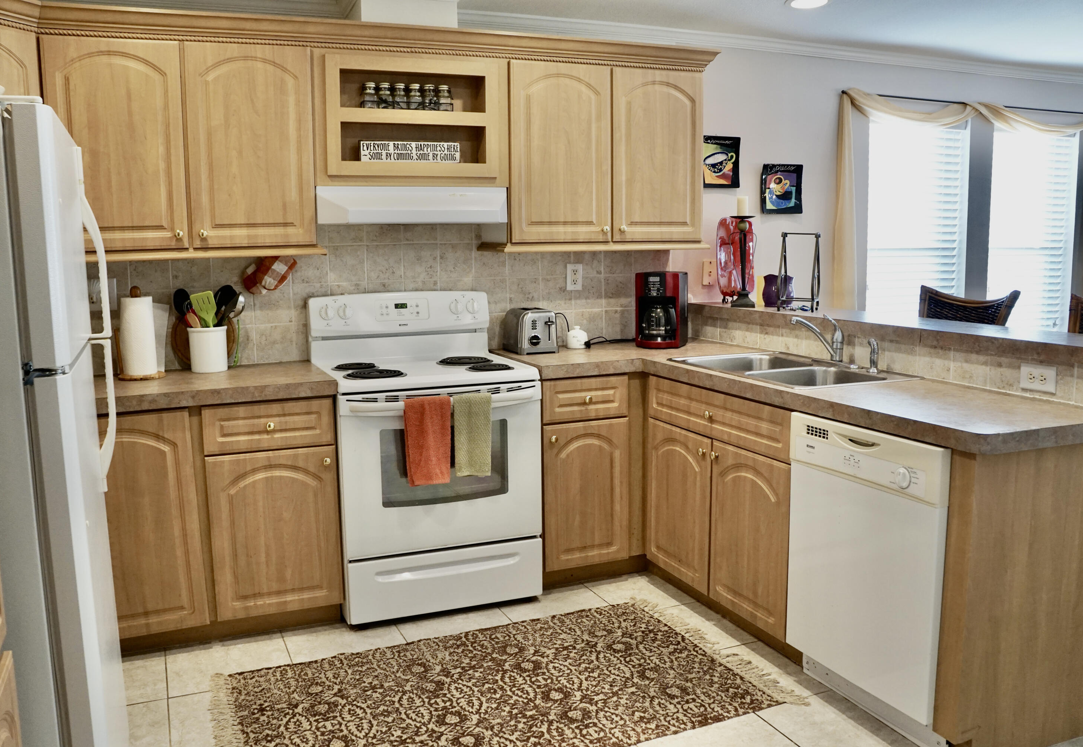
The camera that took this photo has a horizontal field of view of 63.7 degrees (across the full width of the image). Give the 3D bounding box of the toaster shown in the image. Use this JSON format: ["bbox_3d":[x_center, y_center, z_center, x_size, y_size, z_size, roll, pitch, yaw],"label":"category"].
[{"bbox_3d":[-0.045,-0.193,3.821,0.173,0.186,0.261,-3,8,-14],"label":"toaster"}]

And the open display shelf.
[{"bbox_3d":[-0.532,-0.982,3.452,0.680,0.445,0.340,-4,8,-23],"label":"open display shelf"}]

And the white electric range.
[{"bbox_3d":[-0.465,0.283,3.460,0.760,1.190,0.680,-4,8,-23],"label":"white electric range"}]

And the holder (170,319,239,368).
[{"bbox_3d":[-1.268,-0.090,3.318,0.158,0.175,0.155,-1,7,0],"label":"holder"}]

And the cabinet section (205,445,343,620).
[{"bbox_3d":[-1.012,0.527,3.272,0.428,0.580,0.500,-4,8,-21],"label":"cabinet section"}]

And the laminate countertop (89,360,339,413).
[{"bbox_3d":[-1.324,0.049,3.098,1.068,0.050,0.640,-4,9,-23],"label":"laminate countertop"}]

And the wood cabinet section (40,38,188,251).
[{"bbox_3d":[-1.495,-0.796,3.123,0.418,0.714,0.310,-4,8,-21],"label":"wood cabinet section"}]

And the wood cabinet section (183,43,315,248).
[{"bbox_3d":[-1.093,-0.824,3.276,0.426,0.714,0.310,-4,8,-21],"label":"wood cabinet section"}]

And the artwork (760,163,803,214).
[{"bbox_3d":[1.213,-0.929,4.394,0.246,0.251,0.030,-4,9,-23],"label":"artwork"}]

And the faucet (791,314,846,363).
[{"bbox_3d":[1.016,-0.132,3.226,0.226,0.185,0.052,-4,9,-23],"label":"faucet"}]

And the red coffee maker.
[{"bbox_3d":[0.555,-0.299,3.976,0.201,0.336,0.236,2,9,18],"label":"red coffee maker"}]

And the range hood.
[{"bbox_3d":[-0.518,-0.654,3.435,0.757,0.145,0.475,-4,8,-23],"label":"range hood"}]

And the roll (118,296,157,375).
[{"bbox_3d":[-1.453,-0.136,3.140,0.120,0.280,0.120,-4,8,-23],"label":"roll"}]

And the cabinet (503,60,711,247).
[{"bbox_3d":[0.221,-0.924,3.798,0.934,0.758,0.337,-4,9,-23],"label":"cabinet"}]

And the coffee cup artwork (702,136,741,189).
[{"bbox_3d":[0.863,-1.021,4.219,0.240,0.245,0.035,-4,8,-23],"label":"coffee cup artwork"}]

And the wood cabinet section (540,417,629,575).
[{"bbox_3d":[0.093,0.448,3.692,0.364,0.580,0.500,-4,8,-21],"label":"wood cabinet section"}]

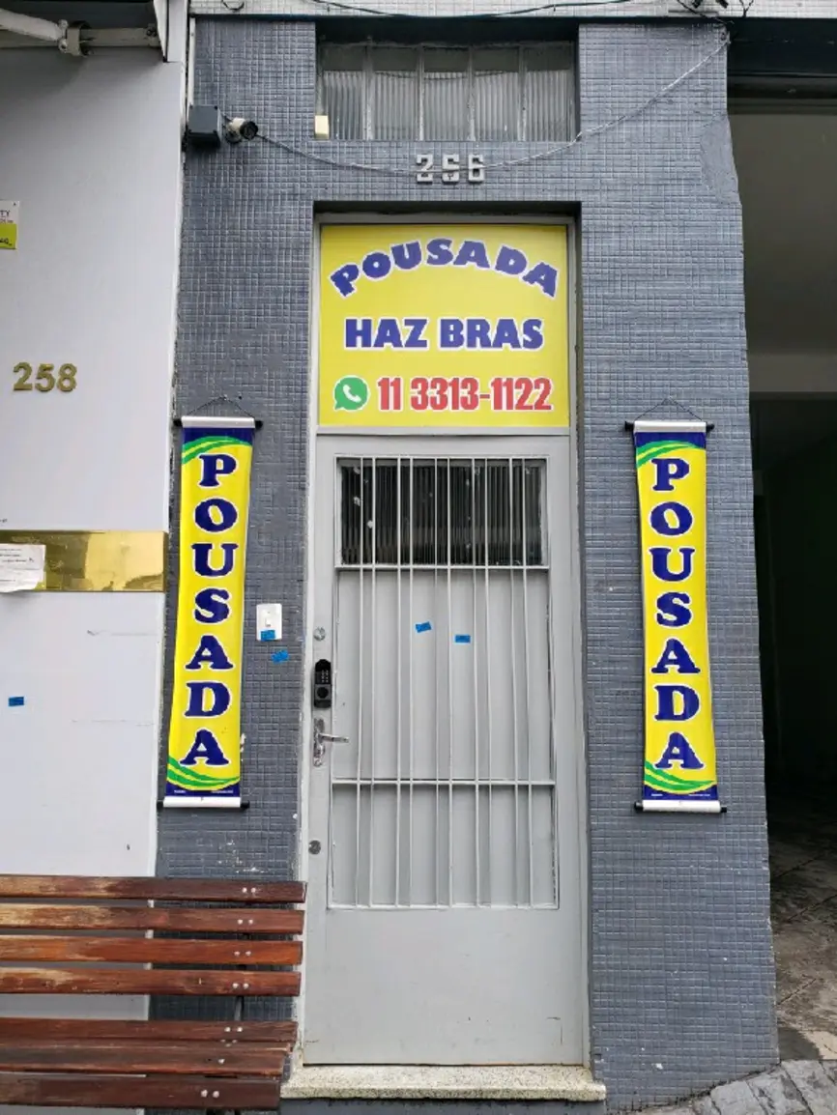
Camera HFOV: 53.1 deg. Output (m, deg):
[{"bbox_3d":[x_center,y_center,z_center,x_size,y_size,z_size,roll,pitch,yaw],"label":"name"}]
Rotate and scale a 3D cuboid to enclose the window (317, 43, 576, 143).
[{"bbox_3d":[0.107,-1.719,3.128,0.940,0.434,0.050,0,-7,0],"label":"window"}]

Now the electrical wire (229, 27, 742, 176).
[{"bbox_3d":[0.261,-1.633,3.001,1.724,0.589,0.040,0,-7,0],"label":"electrical wire"}]

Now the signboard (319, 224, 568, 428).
[{"bbox_3d":[0.090,-0.840,3.015,0.895,0.762,0.020,0,-7,0],"label":"signboard"}]

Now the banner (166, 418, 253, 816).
[{"bbox_3d":[-0.688,0.165,2.777,0.265,1.295,0.040,0,-7,0],"label":"banner"}]

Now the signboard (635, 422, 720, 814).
[{"bbox_3d":[0.853,0.178,2.772,0.265,1.297,0.040,0,-7,0],"label":"signboard"}]

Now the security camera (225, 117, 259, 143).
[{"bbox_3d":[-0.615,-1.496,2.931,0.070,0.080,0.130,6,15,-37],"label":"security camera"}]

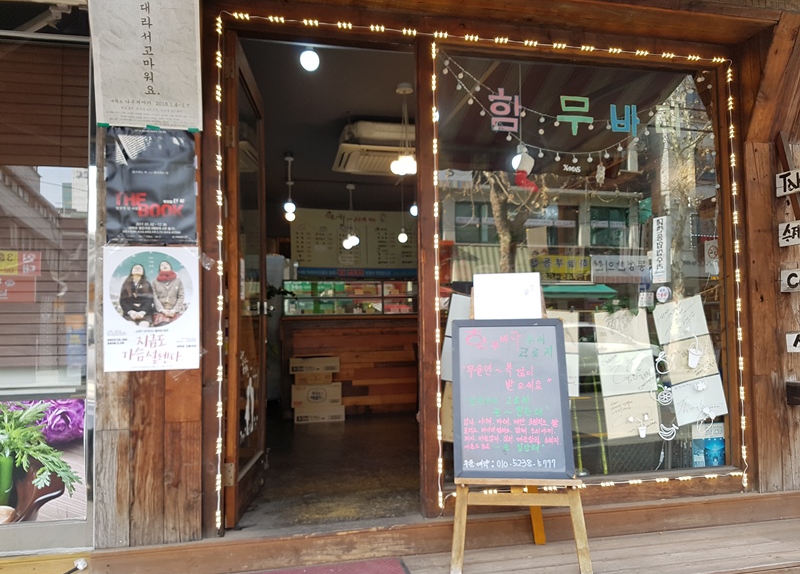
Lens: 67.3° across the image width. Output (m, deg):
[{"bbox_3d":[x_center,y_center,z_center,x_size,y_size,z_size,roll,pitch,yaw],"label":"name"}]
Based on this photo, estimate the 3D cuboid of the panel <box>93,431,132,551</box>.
[{"bbox_3d":[-1.212,0.852,2.545,0.136,0.493,0.025,0,-2,-12],"label":"panel"}]

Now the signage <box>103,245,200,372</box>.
[{"bbox_3d":[-1.064,0.093,2.582,0.383,0.529,0.010,-1,-3,-12],"label":"signage"}]

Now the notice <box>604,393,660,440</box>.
[{"bbox_3d":[1.211,0.672,3.138,0.300,0.212,0.008,-4,-1,-12],"label":"notice"}]

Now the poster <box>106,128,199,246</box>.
[{"bbox_3d":[-1.077,-0.438,2.613,0.371,0.514,0.008,0,-2,-12],"label":"poster"}]

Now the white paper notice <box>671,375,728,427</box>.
[{"bbox_3d":[1.608,0.609,3.223,0.300,0.212,0.008,-12,0,-12],"label":"white paper notice"}]

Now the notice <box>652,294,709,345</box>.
[{"bbox_3d":[1.505,0.178,3.217,0.297,0.210,0.010,-12,0,-12],"label":"notice"}]

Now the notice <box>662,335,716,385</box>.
[{"bbox_3d":[1.560,0.392,3.218,0.297,0.210,0.010,-11,0,-12],"label":"notice"}]

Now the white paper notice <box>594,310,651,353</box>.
[{"bbox_3d":[1.167,0.231,3.141,0.297,0.210,0.010,-5,-2,-12],"label":"white paper notice"}]

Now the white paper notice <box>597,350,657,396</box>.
[{"bbox_3d":[1.191,0.450,3.143,0.300,0.212,0.008,-5,-1,-12],"label":"white paper notice"}]

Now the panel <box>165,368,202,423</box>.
[{"bbox_3d":[-0.941,0.469,2.617,0.152,0.232,0.025,0,-2,-12],"label":"panel"}]

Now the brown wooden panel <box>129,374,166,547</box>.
[{"bbox_3d":[-1.068,0.725,2.550,0.140,0.725,0.025,0,-3,-12],"label":"brown wooden panel"}]

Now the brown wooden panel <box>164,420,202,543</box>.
[{"bbox_3d":[-0.935,0.841,2.603,0.154,0.516,0.025,0,-2,-12],"label":"brown wooden panel"}]

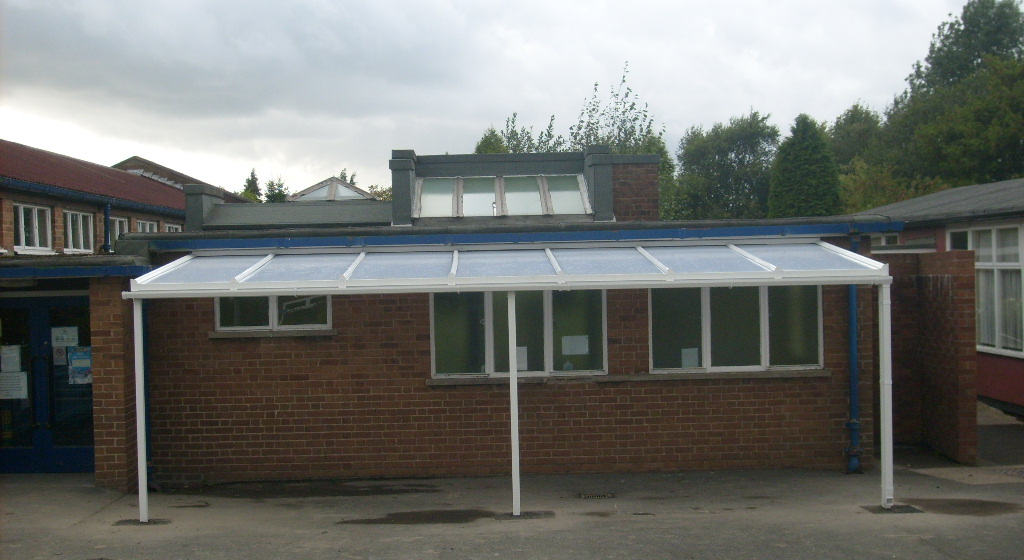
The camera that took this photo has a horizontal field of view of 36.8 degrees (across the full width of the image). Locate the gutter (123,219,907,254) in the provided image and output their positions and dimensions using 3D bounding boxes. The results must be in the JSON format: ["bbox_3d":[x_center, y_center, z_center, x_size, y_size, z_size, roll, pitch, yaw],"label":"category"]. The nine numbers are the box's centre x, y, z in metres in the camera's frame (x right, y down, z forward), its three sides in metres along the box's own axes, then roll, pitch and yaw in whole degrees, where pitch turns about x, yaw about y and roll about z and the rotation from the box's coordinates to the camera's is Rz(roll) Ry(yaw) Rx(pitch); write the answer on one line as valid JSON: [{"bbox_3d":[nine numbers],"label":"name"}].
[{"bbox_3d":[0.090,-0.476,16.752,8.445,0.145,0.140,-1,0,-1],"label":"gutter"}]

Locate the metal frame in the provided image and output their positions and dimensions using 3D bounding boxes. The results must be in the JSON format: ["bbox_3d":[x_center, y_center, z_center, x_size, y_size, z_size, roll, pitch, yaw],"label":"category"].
[{"bbox_3d":[-0.024,0.875,15.492,7.039,2.540,2.930,-1,0,-1],"label":"metal frame"}]

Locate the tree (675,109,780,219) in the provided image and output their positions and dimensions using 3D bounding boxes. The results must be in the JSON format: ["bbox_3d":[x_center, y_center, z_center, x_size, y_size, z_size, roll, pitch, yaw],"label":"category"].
[{"bbox_3d":[7.005,-1.820,50.000,3.600,7.200,3.500,-1,0,-1],"label":"tree"}]

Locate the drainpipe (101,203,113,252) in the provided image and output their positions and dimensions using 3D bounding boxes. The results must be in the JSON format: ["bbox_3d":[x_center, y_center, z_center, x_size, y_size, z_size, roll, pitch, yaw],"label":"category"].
[{"bbox_3d":[-6.556,-0.850,24.900,0.150,0.830,0.130,-1,0,-1],"label":"drainpipe"}]

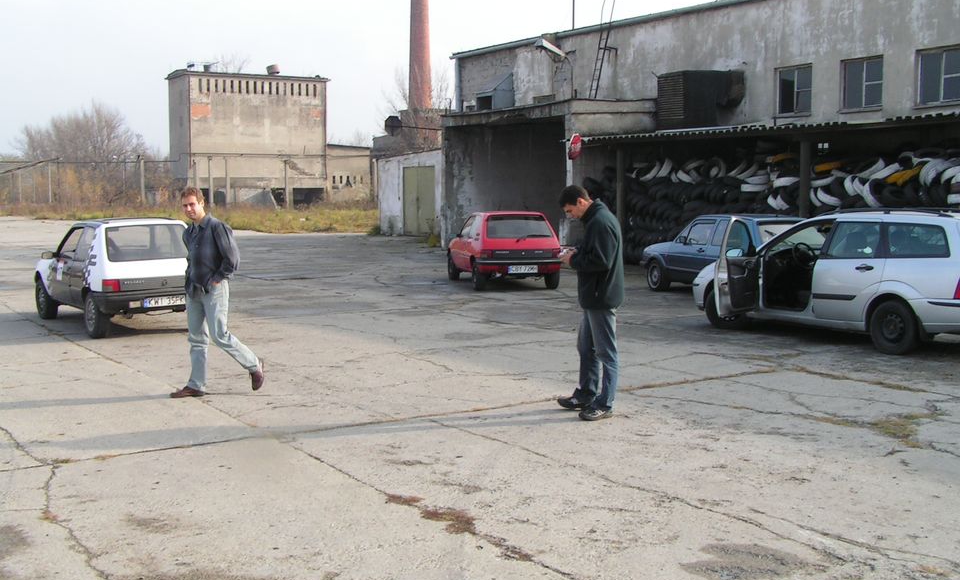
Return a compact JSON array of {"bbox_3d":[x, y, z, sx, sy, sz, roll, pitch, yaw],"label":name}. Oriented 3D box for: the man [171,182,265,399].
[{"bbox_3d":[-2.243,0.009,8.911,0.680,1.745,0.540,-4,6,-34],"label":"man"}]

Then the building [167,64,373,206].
[{"bbox_3d":[-21.055,-14.442,105.137,18.500,13.200,8.000,-3,6,-31],"label":"building"}]

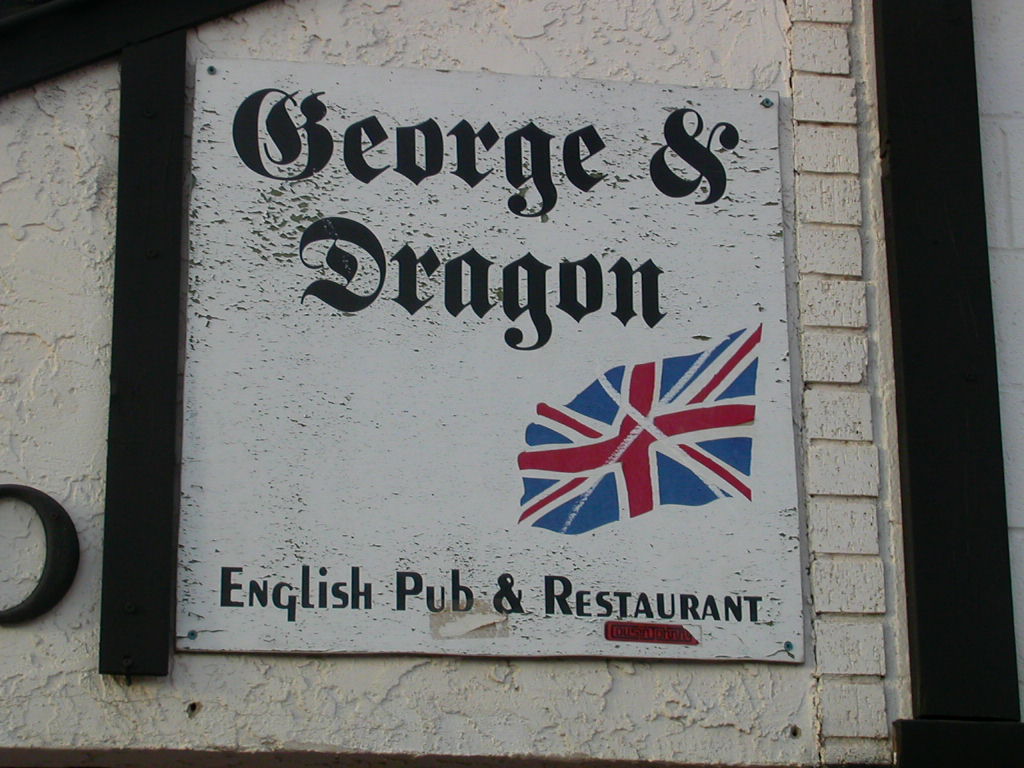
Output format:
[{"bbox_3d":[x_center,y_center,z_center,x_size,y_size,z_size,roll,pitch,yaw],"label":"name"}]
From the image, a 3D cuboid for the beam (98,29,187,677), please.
[{"bbox_3d":[-0.489,-0.056,3.229,0.088,0.895,0.034,2,-16,-9],"label":"beam"}]

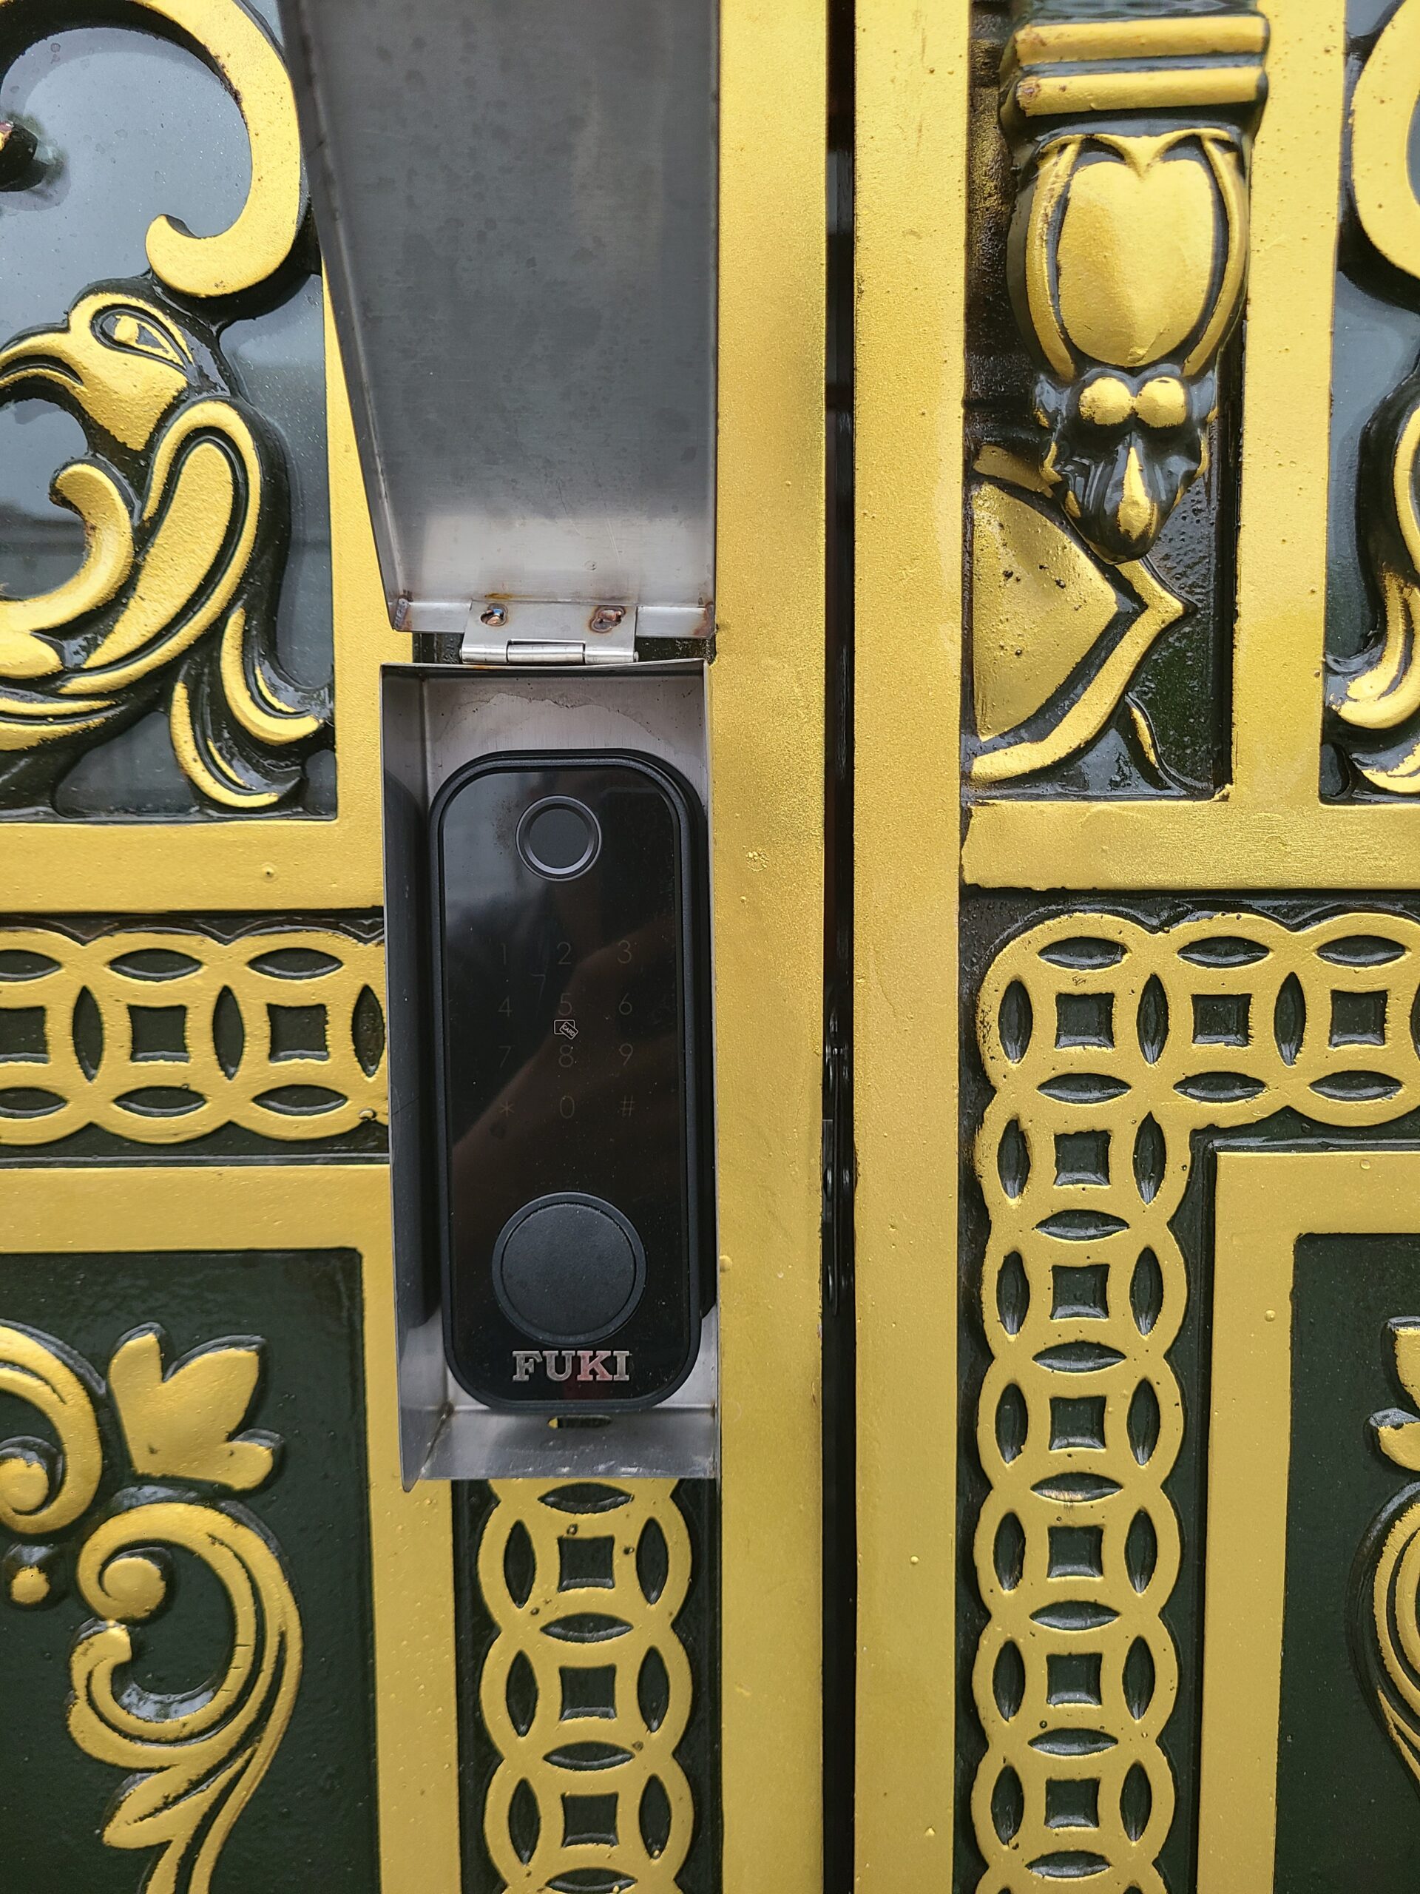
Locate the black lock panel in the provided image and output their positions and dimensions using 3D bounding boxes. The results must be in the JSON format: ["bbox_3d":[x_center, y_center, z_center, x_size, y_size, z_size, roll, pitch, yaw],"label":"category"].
[{"bbox_3d":[-0.037,0.037,0.409,0.073,0.182,0.036,-1,4,2],"label":"black lock panel"}]

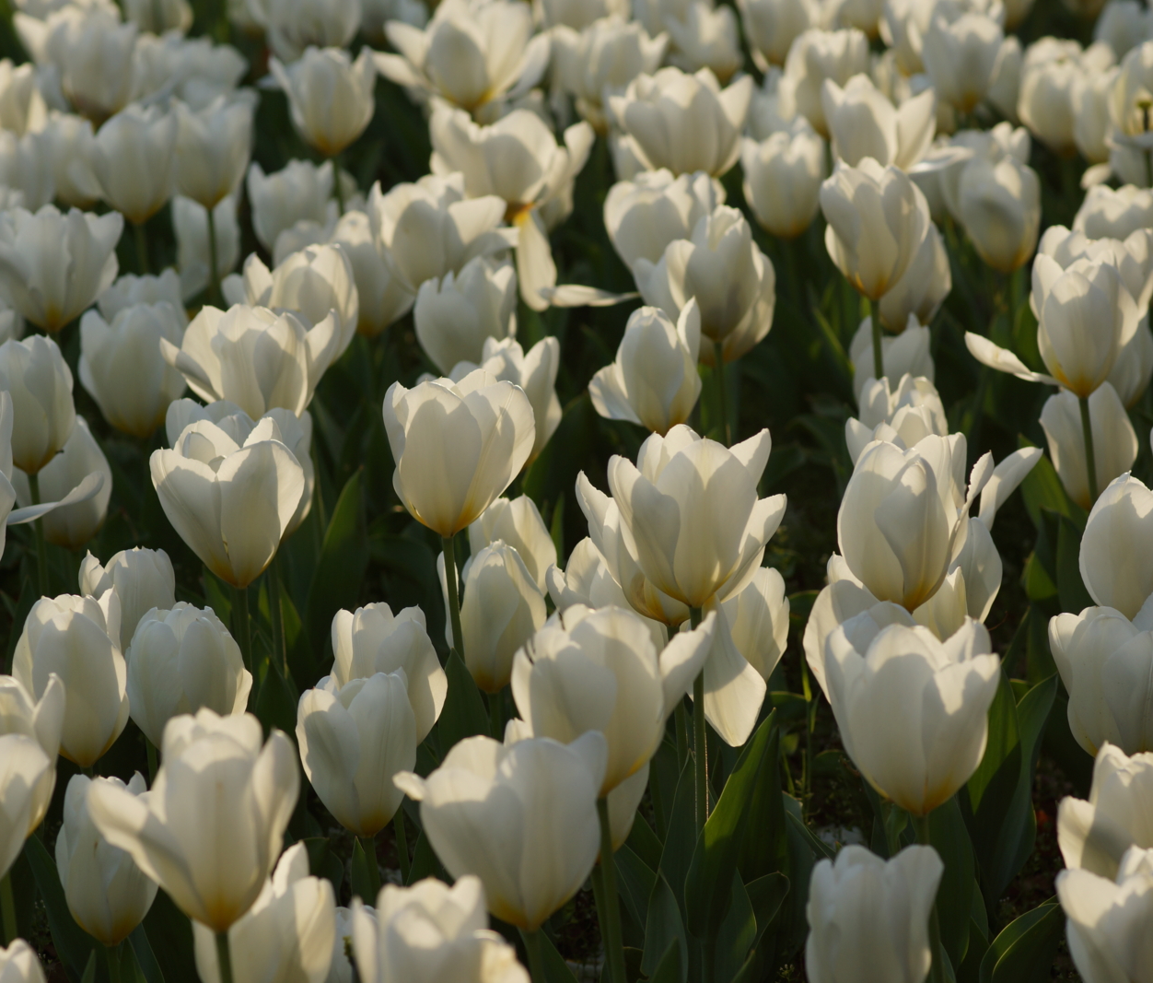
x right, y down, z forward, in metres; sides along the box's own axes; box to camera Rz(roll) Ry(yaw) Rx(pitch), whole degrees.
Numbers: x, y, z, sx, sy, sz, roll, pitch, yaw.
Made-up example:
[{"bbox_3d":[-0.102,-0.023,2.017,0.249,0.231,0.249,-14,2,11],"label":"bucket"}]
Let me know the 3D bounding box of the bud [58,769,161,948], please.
[{"bbox_3d":[-0.185,0.148,2.420,0.041,0.066,0.041,-1,16,-4],"label":"bud"}]

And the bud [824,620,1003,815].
[{"bbox_3d":[0.136,0.091,2.480,0.072,0.071,0.068,-1,13,0],"label":"bud"}]

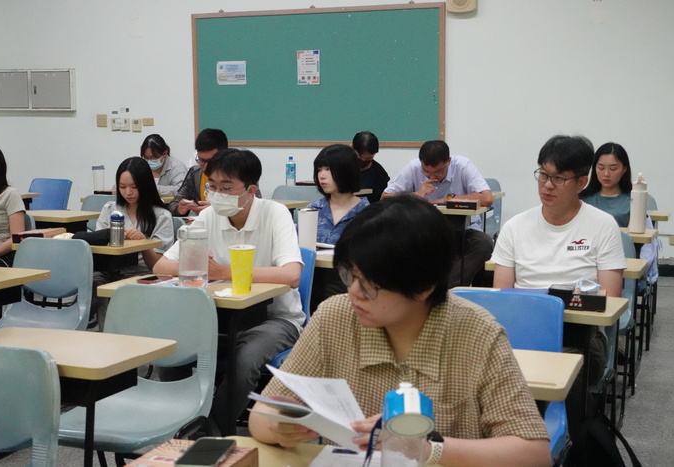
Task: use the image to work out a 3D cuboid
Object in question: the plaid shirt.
[{"bbox_3d":[0.137,0.394,2.151,0.560,0.520,0.340,3,8,23],"label":"plaid shirt"}]

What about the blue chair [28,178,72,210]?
[{"bbox_3d":[-2.348,0.003,7.815,0.460,0.790,0.530,4,9,31],"label":"blue chair"}]

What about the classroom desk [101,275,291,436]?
[{"bbox_3d":[-0.507,0.548,3.736,0.605,0.720,0.345,3,8,23],"label":"classroom desk"}]

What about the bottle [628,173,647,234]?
[{"bbox_3d":[1.412,-0.149,4.812,0.082,0.288,0.082,2,7,22],"label":"bottle"}]

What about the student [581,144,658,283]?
[{"bbox_3d":[1.295,0.133,5.060,0.440,1.160,0.680,2,7,19],"label":"student"}]

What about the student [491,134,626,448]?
[{"bbox_3d":[0.678,0.305,3.354,0.490,1.240,0.710,2,7,18],"label":"student"}]

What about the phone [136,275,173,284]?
[{"bbox_3d":[-0.623,0.161,3.543,0.077,0.011,0.148,3,8,24],"label":"phone"}]

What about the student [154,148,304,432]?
[{"bbox_3d":[-0.435,0.303,3.686,0.520,1.180,0.730,3,8,25],"label":"student"}]

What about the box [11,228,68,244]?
[{"bbox_3d":[-1.427,0.014,4.948,0.165,0.044,0.215,1,7,13],"label":"box"}]

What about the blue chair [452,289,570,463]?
[{"bbox_3d":[0.386,0.606,2.959,0.460,0.790,0.530,3,8,23],"label":"blue chair"}]

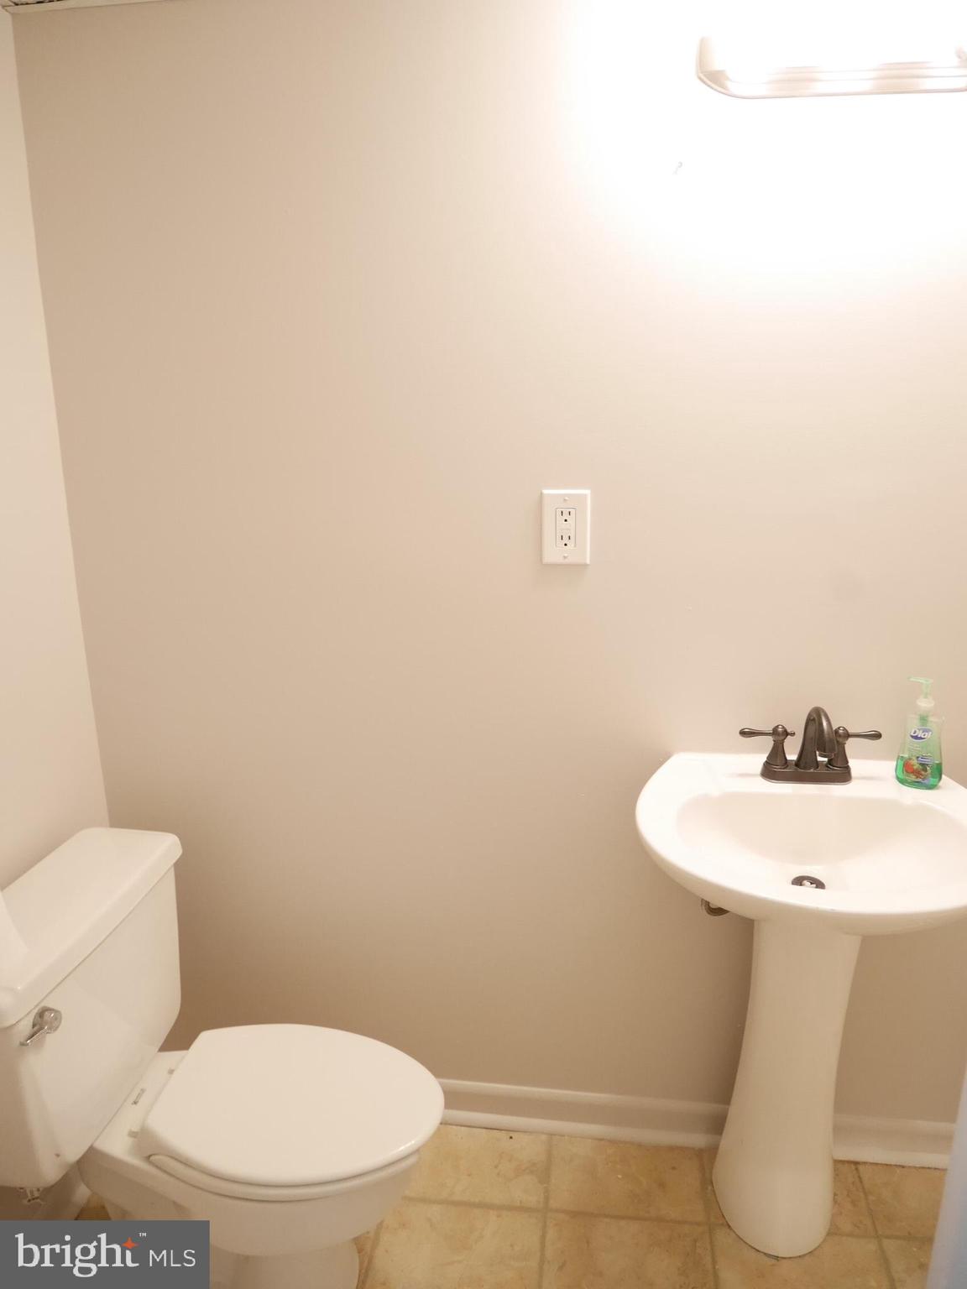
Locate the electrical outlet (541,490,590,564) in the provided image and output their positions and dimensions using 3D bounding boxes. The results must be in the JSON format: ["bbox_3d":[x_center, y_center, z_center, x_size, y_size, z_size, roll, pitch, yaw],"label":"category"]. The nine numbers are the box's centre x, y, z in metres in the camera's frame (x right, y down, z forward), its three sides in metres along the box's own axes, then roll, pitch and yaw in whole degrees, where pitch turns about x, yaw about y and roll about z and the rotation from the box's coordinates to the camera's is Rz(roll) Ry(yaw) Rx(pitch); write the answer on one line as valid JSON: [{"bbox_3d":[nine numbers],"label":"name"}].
[{"bbox_3d":[0.141,-0.199,1.518,0.080,0.125,0.008,1,14,7],"label":"electrical outlet"}]

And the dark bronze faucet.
[{"bbox_3d":[0.528,0.168,1.422,0.225,0.132,0.149,1,14,7],"label":"dark bronze faucet"}]

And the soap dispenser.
[{"bbox_3d":[0.707,0.140,1.435,0.071,0.178,0.048,13,19,42],"label":"soap dispenser"}]

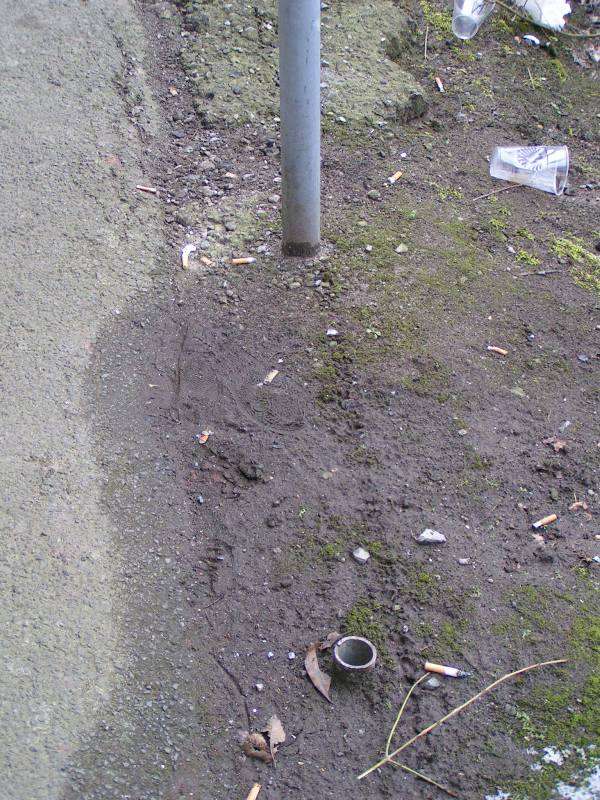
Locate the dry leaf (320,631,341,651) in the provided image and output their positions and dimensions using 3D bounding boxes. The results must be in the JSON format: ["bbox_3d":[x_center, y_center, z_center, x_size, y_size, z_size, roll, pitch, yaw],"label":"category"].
[{"bbox_3d":[0.035,0.283,1.705,0.016,0.010,0.035,30,47,32],"label":"dry leaf"}]

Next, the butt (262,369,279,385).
[{"bbox_3d":[-0.042,-0.034,2.111,0.009,0.005,0.031,15,41,19],"label":"butt"}]

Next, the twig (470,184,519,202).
[{"bbox_3d":[0.341,-0.357,2.514,0.101,0.005,0.006,-20,42,-22],"label":"twig"}]

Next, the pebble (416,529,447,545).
[{"bbox_3d":[0.166,0.173,1.841,0.037,0.012,0.015,3,38,4],"label":"pebble"}]

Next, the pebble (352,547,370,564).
[{"bbox_3d":[0.077,0.194,1.815,0.021,0.012,0.017,4,39,6],"label":"pebble"}]

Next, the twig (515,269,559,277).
[{"bbox_3d":[0.379,-0.203,2.318,0.074,0.005,0.006,-7,39,-8],"label":"twig"}]

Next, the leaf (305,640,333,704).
[{"bbox_3d":[0.023,0.312,1.666,0.021,0.014,0.087,-8,39,-9],"label":"leaf"}]

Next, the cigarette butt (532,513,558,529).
[{"bbox_3d":[0.314,0.155,1.864,0.035,0.007,0.008,-20,42,-22],"label":"cigarette butt"}]

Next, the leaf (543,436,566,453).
[{"bbox_3d":[0.347,0.061,1.982,0.033,0.009,0.026,0,38,1],"label":"leaf"}]

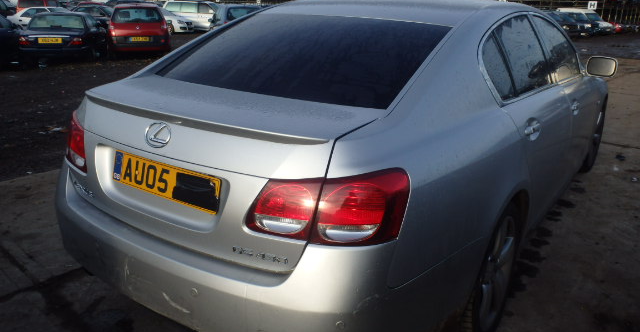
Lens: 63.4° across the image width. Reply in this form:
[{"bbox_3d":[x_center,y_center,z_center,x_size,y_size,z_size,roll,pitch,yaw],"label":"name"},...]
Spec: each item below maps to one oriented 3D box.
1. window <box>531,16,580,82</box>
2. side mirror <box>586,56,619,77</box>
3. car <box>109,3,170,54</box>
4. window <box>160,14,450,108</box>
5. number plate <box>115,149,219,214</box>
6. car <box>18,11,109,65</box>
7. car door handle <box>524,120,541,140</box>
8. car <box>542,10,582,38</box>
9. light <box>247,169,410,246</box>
[{"bbox_3d":[1.514,-0.742,3.275,0.070,0.430,1.000,-14,5,38],"label":"window"},{"bbox_3d":[1.973,-0.695,3.619,0.210,0.145,0.140,17,23,40],"label":"side mirror"},{"bbox_3d":[-6.089,-4.669,17.642,1.800,1.620,4.260,-5,18,-16],"label":"car"},{"bbox_3d":[-0.071,-0.514,2.232,1.200,0.090,0.730,13,42,32],"label":"window"},{"bbox_3d":[-0.525,0.047,1.728,0.520,0.112,0.015,13,6,32],"label":"number plate"},{"bbox_3d":[-7.503,-3.944,15.539,1.810,1.330,4.950,-4,18,-15],"label":"car"},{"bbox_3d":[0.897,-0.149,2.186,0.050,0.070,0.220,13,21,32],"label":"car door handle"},{"bbox_3d":[12.488,-8.186,29.745,1.710,1.420,4.300,-12,21,-34],"label":"car"},{"bbox_3d":[0.031,0.094,1.442,0.460,0.220,0.150,9,14,18],"label":"light"}]

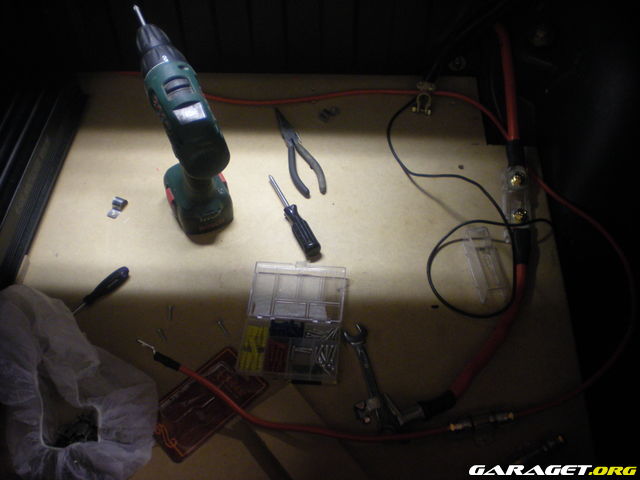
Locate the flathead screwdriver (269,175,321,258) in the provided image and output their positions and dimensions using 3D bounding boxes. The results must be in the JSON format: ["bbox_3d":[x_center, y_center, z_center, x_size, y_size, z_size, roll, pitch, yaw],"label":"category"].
[{"bbox_3d":[-0.037,-0.037,0.969,0.025,0.025,0.163,-21,53,-14],"label":"flathead screwdriver"}]

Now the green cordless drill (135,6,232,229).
[{"bbox_3d":[-0.187,-0.162,0.944,0.078,0.230,0.315,-18,53,-12],"label":"green cordless drill"}]

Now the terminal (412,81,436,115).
[{"bbox_3d":[0.166,-0.225,1.113,0.036,0.026,0.068,1,51,3],"label":"terminal"}]

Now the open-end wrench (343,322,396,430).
[{"bbox_3d":[0.057,0.157,0.814,0.033,0.014,0.141,-11,51,-7],"label":"open-end wrench"}]

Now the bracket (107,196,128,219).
[{"bbox_3d":[-0.285,-0.044,0.991,0.018,0.014,0.035,32,59,25],"label":"bracket"}]

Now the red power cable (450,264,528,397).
[{"bbox_3d":[0.211,0.104,0.841,0.030,0.025,0.224,24,56,20],"label":"red power cable"}]

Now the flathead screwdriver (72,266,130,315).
[{"bbox_3d":[-0.299,0.085,0.883,0.022,0.022,0.155,31,59,24],"label":"flathead screwdriver"}]

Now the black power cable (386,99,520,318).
[{"bbox_3d":[0.186,-0.067,0.965,0.138,0.055,0.410,-8,51,-4],"label":"black power cable"}]

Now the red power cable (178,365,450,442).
[{"bbox_3d":[-0.017,0.194,0.781,0.324,0.024,0.052,10,52,10],"label":"red power cable"}]

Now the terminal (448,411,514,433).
[{"bbox_3d":[0.179,0.200,0.773,0.076,0.018,0.018,-10,51,-6],"label":"terminal"}]

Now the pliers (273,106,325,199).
[{"bbox_3d":[-0.035,-0.136,1.053,0.042,0.018,0.201,-16,52,-11],"label":"pliers"}]

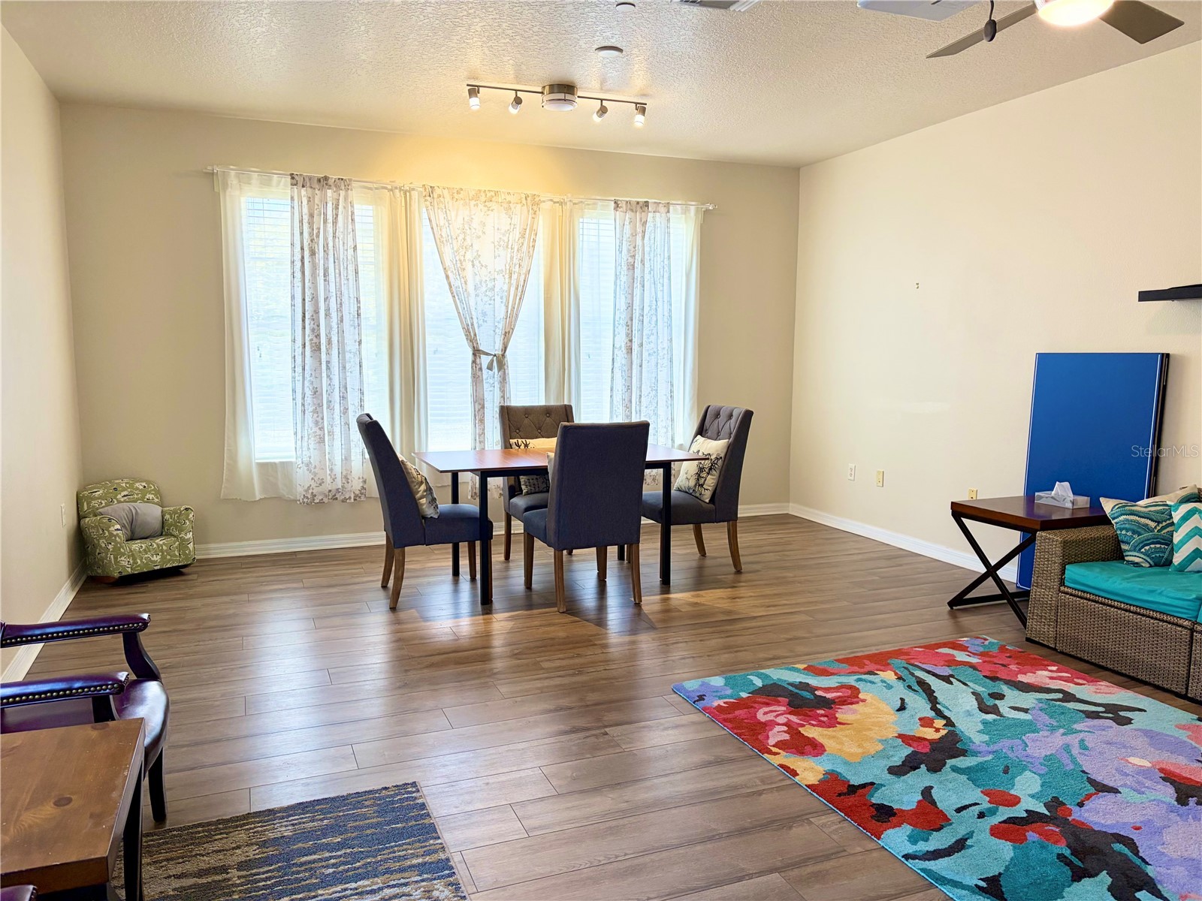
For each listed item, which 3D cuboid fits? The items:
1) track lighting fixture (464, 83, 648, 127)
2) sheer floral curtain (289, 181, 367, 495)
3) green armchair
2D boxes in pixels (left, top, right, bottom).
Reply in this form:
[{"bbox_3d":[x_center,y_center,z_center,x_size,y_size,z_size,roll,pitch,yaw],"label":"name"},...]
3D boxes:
[{"bbox_3d":[-0.225,-1.930,5.023,1.060,0.170,0.200,-3,7,-22],"label":"track lighting fixture"},{"bbox_3d":[-1.804,-0.723,5.994,0.460,2.120,0.100,-3,7,-22],"label":"sheer floral curtain"},{"bbox_3d":[-2.789,0.473,5.465,0.450,0.557,0.490,7,10,44],"label":"green armchair"}]

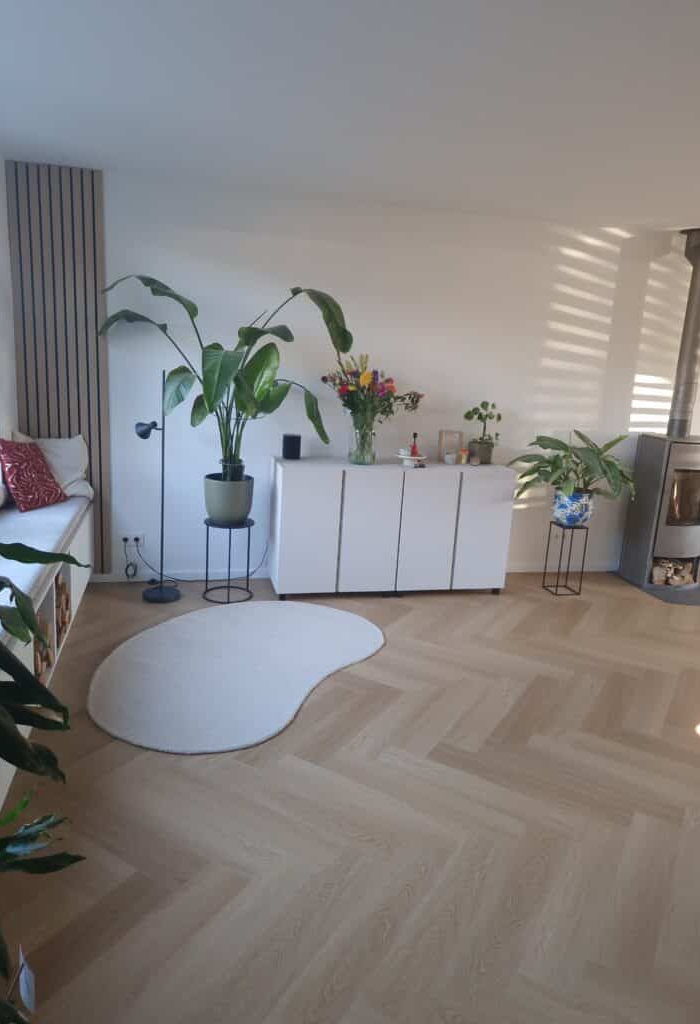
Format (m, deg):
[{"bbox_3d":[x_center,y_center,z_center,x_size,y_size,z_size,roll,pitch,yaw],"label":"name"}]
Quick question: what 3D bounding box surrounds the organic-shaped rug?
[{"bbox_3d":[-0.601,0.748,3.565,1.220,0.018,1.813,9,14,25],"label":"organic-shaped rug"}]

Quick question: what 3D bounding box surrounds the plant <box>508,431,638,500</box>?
[{"bbox_3d":[1.546,-0.318,4.711,0.800,0.460,0.720,0,13,-14],"label":"plant"}]

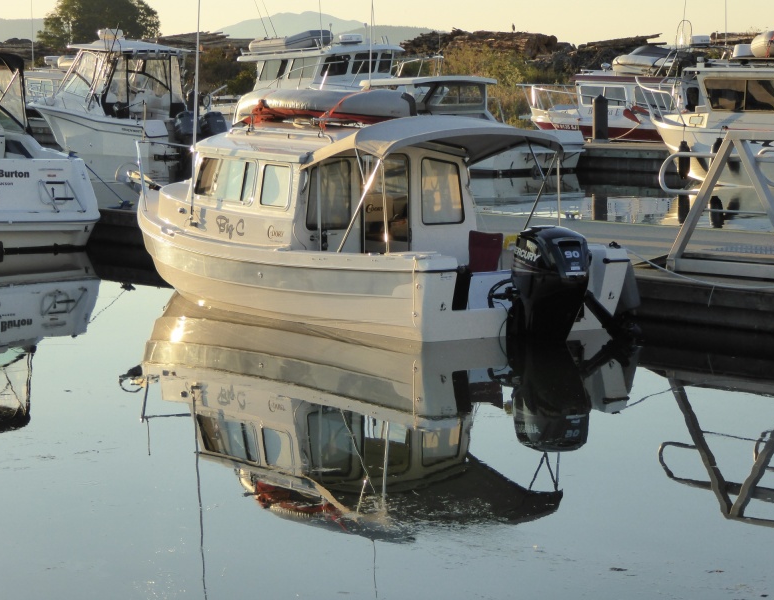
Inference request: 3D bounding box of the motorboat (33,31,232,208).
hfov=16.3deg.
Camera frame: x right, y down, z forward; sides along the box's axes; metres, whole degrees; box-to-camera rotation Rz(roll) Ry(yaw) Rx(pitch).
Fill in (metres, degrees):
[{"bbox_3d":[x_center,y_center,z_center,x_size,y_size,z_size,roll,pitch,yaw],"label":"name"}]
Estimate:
[{"bbox_3d":[-7.201,-5.349,72.503,2.800,3.600,9.400,-4,6,-34],"label":"motorboat"}]

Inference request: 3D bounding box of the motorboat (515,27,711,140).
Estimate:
[{"bbox_3d":[6.060,-4.498,62.902,2.700,3.350,8.700,-4,6,-35],"label":"motorboat"}]

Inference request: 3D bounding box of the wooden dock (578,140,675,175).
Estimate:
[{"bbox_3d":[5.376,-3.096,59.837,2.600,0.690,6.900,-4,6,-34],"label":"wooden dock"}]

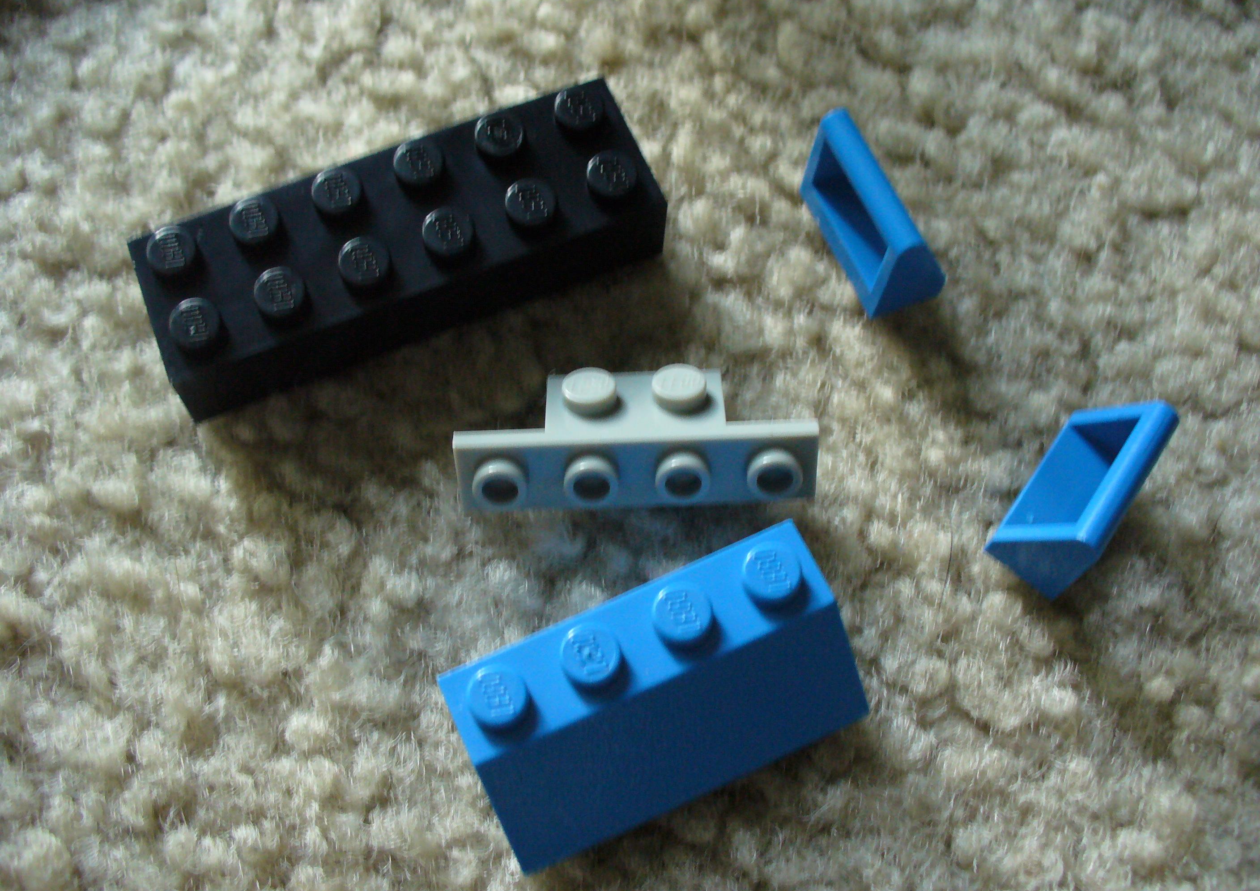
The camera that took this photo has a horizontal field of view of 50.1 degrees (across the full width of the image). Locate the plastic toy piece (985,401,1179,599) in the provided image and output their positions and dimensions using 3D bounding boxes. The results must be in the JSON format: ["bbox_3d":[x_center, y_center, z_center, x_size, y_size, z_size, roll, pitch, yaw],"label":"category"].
[{"bbox_3d":[0.039,0.004,0.116,0.008,0.011,0.016,39,65,0],"label":"plastic toy piece"}]

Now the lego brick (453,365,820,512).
[{"bbox_3d":[0.001,-0.001,0.122,0.032,0.009,0.011,-2,43,1],"label":"lego brick"}]

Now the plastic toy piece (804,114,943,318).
[{"bbox_3d":[0.023,-0.022,0.125,0.008,0.011,0.016,-22,67,-3],"label":"plastic toy piece"}]

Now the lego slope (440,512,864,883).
[{"bbox_3d":[0.002,0.020,0.111,0.032,0.011,0.016,-23,67,-8],"label":"lego slope"}]

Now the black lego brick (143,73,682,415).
[{"bbox_3d":[-0.022,-0.019,0.129,0.048,0.011,0.016,-21,69,-8],"label":"black lego brick"}]

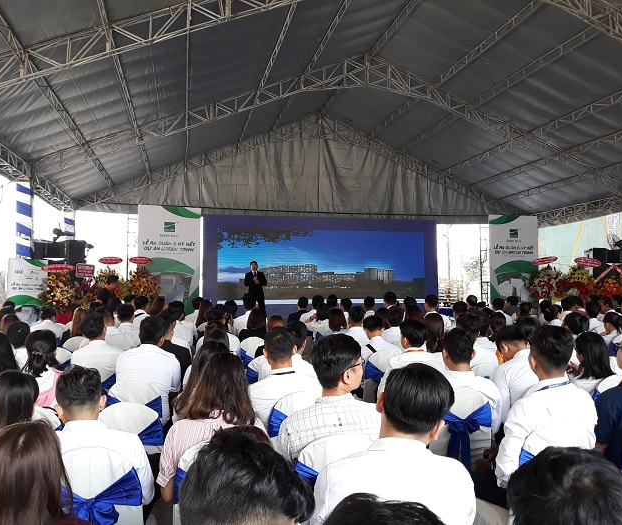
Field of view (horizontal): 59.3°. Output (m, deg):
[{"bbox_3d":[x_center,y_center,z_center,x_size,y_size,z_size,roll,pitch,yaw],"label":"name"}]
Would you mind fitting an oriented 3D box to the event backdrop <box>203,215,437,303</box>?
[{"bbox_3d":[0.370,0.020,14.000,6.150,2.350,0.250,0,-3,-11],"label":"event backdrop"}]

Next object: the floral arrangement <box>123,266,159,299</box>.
[{"bbox_3d":[-3.703,0.484,12.000,0.780,0.820,0.480,0,-3,-10],"label":"floral arrangement"}]

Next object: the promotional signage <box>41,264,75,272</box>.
[{"bbox_3d":[-5.272,0.125,11.400,0.690,0.170,0.040,0,-3,-12],"label":"promotional signage"}]

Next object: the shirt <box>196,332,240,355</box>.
[{"bbox_3d":[-0.909,0.957,5.337,0.450,0.600,0.320,0,-2,-9],"label":"shirt"}]

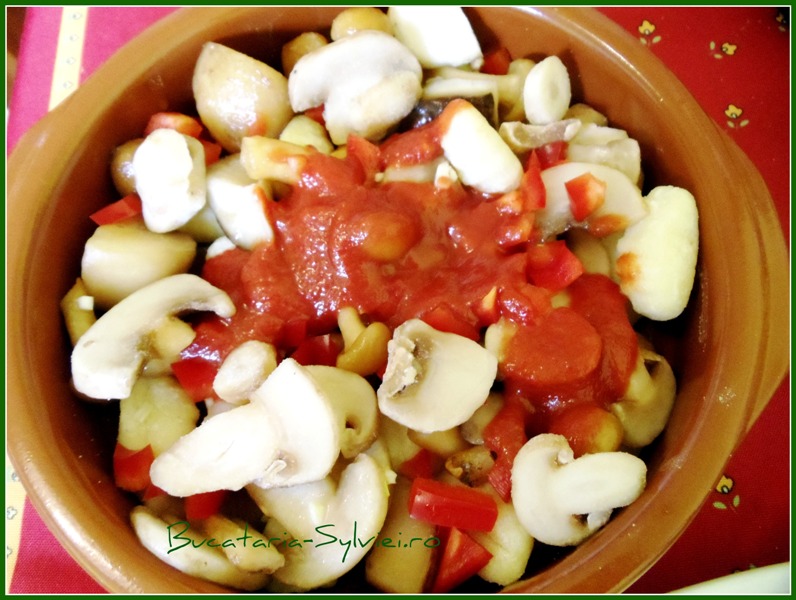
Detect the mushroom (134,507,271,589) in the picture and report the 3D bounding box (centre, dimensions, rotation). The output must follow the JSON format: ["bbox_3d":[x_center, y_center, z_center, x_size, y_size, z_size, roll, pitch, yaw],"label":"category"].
[{"bbox_3d":[-0.063,0.080,0.328,0.049,0.020,0.019,30,56,-3],"label":"mushroom"}]

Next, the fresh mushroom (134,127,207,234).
[{"bbox_3d":[-0.079,-0.041,0.350,0.024,0.023,0.035,6,90,-10],"label":"fresh mushroom"}]

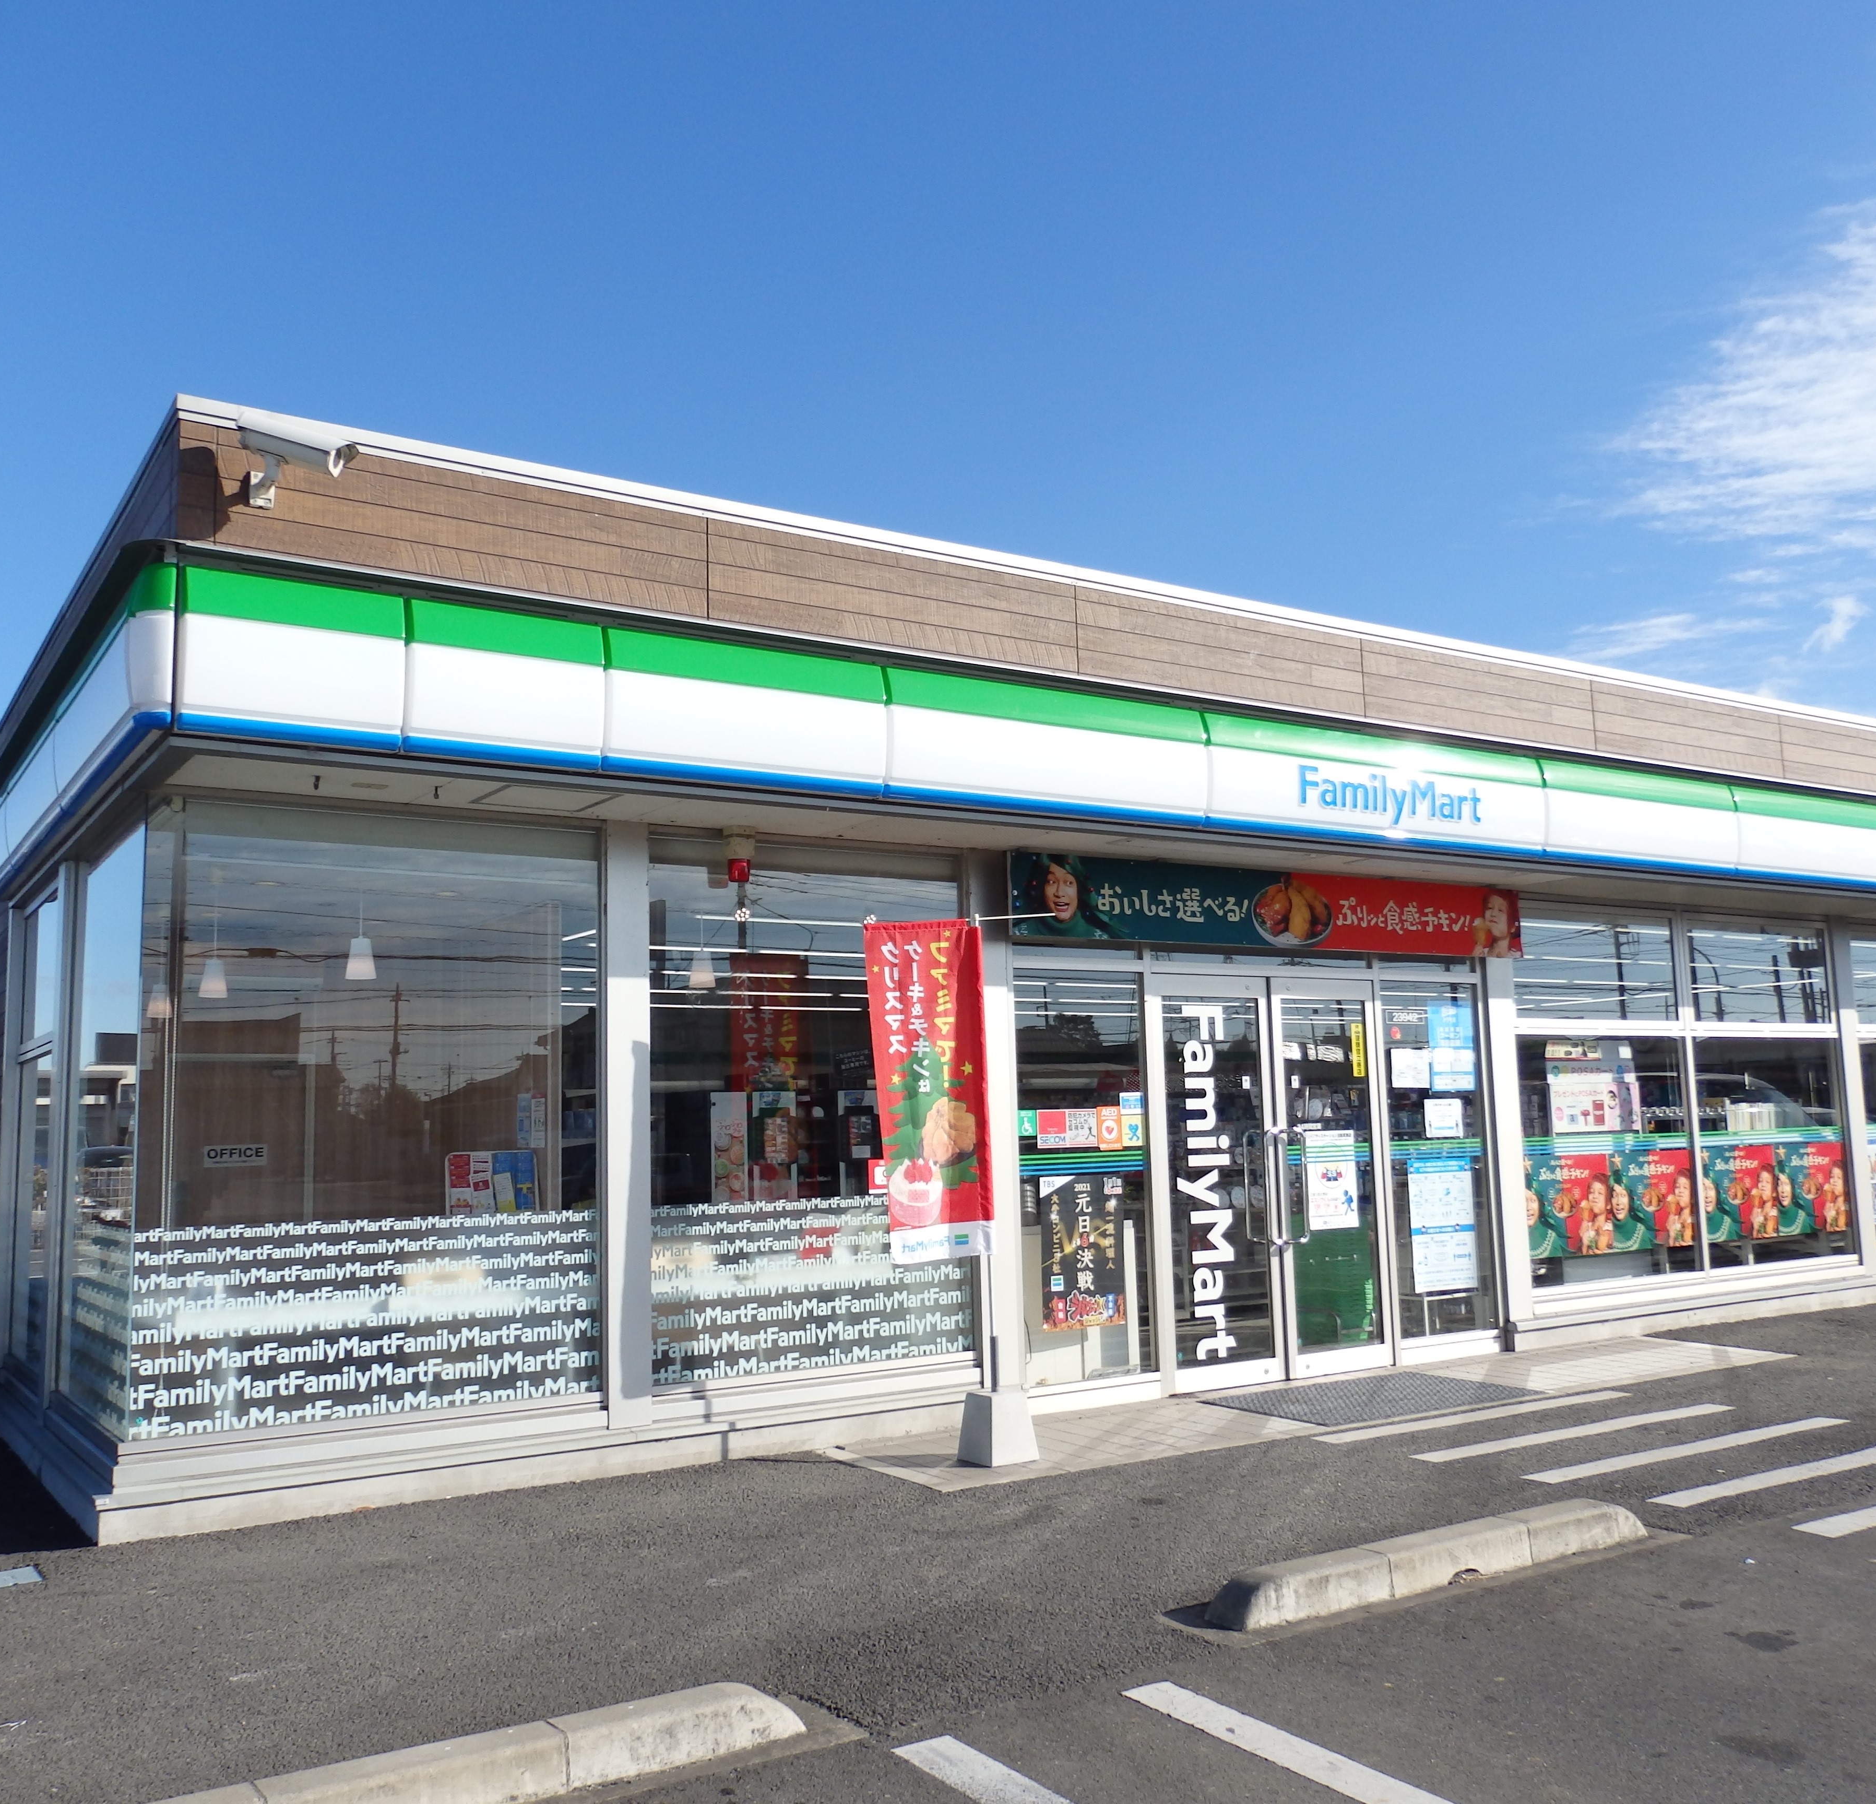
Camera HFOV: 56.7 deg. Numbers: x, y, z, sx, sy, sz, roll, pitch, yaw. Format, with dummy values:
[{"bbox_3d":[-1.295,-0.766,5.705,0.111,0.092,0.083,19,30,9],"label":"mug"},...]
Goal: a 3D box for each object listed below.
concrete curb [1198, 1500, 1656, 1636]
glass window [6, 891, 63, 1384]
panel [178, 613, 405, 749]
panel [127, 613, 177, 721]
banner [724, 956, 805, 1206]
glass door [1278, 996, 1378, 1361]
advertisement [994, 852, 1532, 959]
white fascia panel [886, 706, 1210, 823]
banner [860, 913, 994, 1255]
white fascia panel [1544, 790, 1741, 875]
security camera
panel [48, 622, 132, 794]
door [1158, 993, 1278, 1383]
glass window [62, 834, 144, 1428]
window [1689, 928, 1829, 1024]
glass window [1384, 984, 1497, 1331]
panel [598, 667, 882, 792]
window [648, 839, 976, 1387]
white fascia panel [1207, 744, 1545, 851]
[{"bbox_3d":[1.506,1.947,5.192,1.729,0.121,0.157,3,-8,-33],"label":"concrete curb"},{"bbox_3d":[-4.691,1.187,9.014,0.060,2.389,1.370,3,-8,-33],"label":"glass window"},{"bbox_3d":[-2.144,-0.728,5.763,0.721,0.373,0.080,3,-8,-33],"label":"panel"},{"bbox_3d":[-2.588,-0.769,5.715,0.134,0.360,0.134,3,-8,-33],"label":"panel"},{"bbox_3d":[-0.793,0.815,8.173,0.408,1.140,0.030,3,-8,-33],"label":"banner"},{"bbox_3d":[2.129,1.462,9.371,0.770,2.050,0.060,3,-8,-33],"label":"glass door"},{"bbox_3d":[1.891,0.055,9.200,3.709,0.413,0.040,3,-8,-33],"label":"advertisement"},{"bbox_3d":[0.524,-0.605,7.882,1.790,0.374,0.100,3,-9,-33],"label":"white fascia panel"},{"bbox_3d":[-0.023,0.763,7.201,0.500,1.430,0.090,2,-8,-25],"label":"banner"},{"bbox_3d":[4.092,-0.397,10.035,1.806,0.388,0.080,3,-8,-33],"label":"white fascia panel"},{"bbox_3d":[-2.164,-1.459,5.824,0.364,0.281,0.213,12,-8,-5],"label":"security camera"},{"bbox_3d":[-3.184,-0.696,6.597,0.100,0.332,1.667,4,-9,-34],"label":"panel"},{"bbox_3d":[1.496,1.507,9.260,0.770,2.050,0.060,3,-8,-33],"label":"door"},{"bbox_3d":[-3.412,0.902,7.087,0.060,2.245,1.653,3,-8,-33],"label":"glass window"},{"bbox_3d":[5.821,0.515,12.267,1.694,0.676,0.060,3,-8,-33],"label":"window"},{"bbox_3d":[2.966,1.495,10.244,0.834,2.055,0.050,3,-9,-33],"label":"glass window"},{"bbox_3d":[-0.724,-0.646,6.702,1.217,0.368,0.080,3,-8,-33],"label":"panel"},{"bbox_3d":[-0.523,0.910,7.706,1.642,2.298,0.060,3,-8,-33],"label":"window"},{"bbox_3d":[2.325,-0.501,9.032,2.478,0.374,0.100,3,-9,-33],"label":"white fascia panel"}]

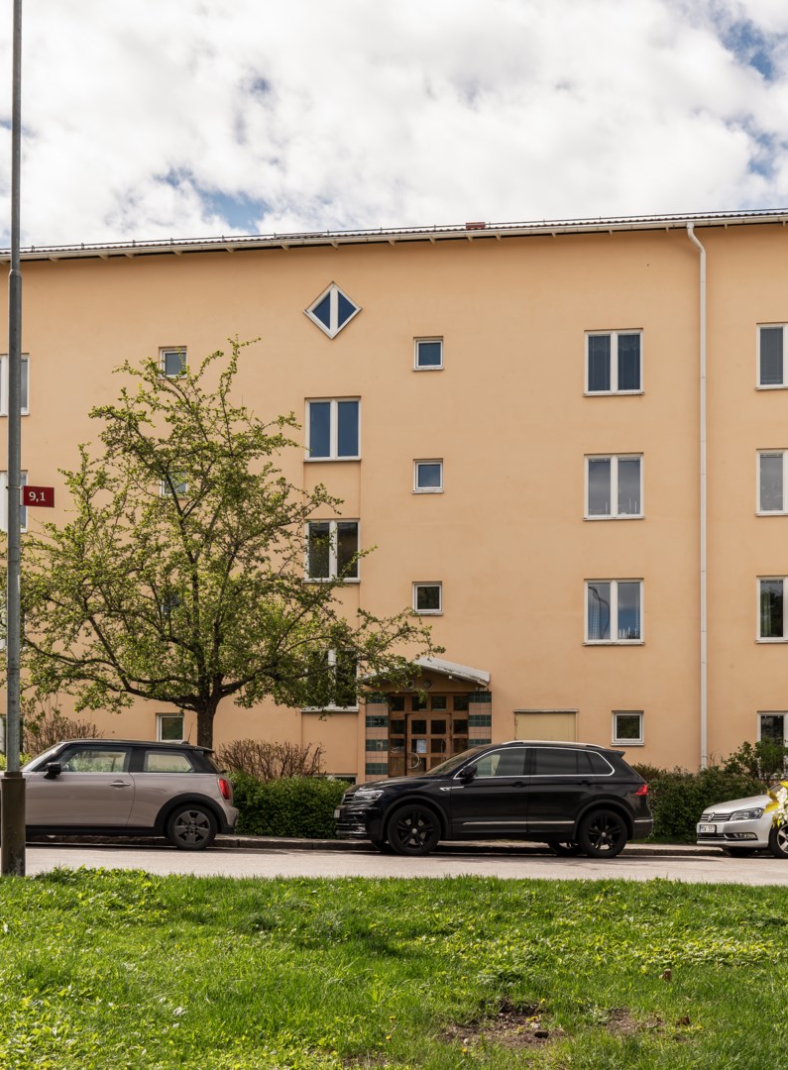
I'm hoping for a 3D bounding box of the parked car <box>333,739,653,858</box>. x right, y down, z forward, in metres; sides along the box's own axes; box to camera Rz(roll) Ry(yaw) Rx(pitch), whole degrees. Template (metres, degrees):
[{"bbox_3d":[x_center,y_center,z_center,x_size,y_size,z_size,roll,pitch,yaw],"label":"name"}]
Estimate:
[{"bbox_3d":[1.450,3.810,18.550,4.490,1.650,1.860,1,-5,-13],"label":"parked car"}]

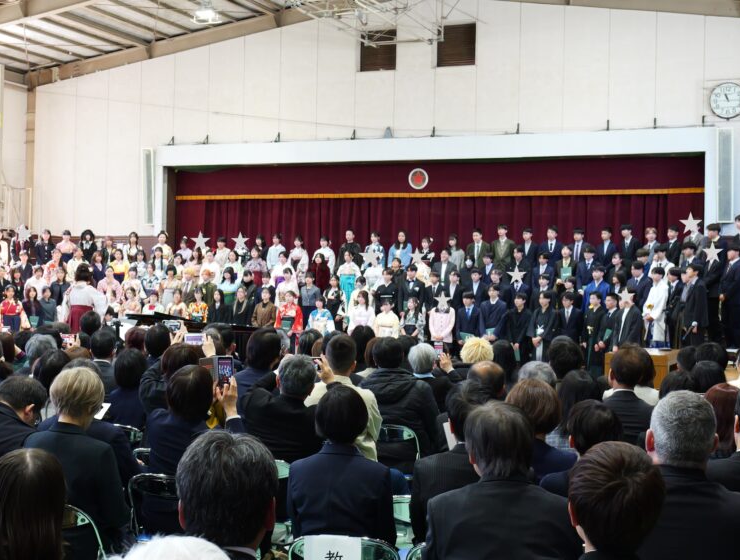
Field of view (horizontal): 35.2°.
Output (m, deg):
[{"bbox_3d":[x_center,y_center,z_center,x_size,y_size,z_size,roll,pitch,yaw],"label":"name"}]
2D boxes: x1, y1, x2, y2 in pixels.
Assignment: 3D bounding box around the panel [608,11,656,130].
[{"bbox_3d":[5.091,-4.066,22.612,0.900,2.310,0.080,1,-1,23],"label":"panel"}]

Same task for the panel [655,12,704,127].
[{"bbox_3d":[5.919,-4.003,22.263,0.900,2.198,0.080,1,-1,23],"label":"panel"}]

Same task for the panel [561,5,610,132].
[{"bbox_3d":[4.060,-3.948,21.828,0.850,2.350,0.100,1,-1,22],"label":"panel"}]

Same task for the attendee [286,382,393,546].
[{"bbox_3d":[-0.035,1.047,4.694,0.460,1.280,0.780,1,-1,23],"label":"attendee"}]

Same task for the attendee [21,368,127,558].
[{"bbox_3d":[-1.113,1.038,4.913,0.480,1.300,0.720,1,-1,22],"label":"attendee"}]

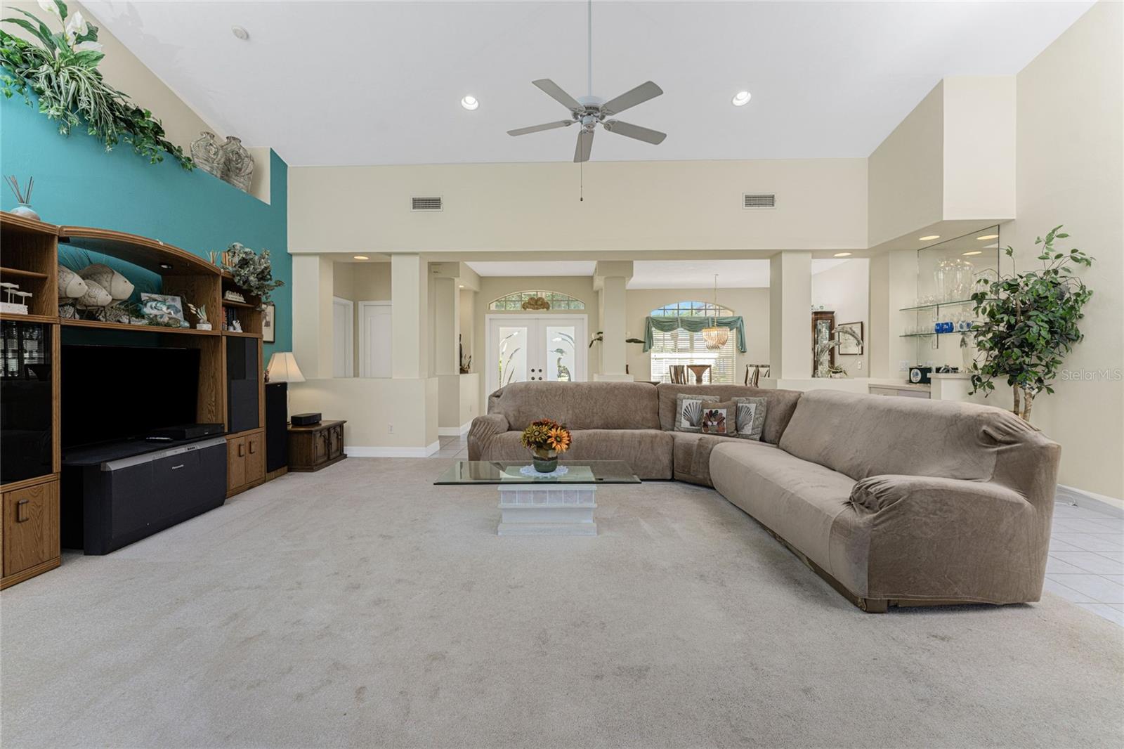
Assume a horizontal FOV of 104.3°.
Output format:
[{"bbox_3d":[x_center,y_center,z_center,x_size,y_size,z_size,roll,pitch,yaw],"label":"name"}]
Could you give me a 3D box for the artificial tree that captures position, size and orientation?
[{"bbox_3d":[3.550,-0.030,3.330,0.780,2.160,0.750,0,0,1],"label":"artificial tree"}]

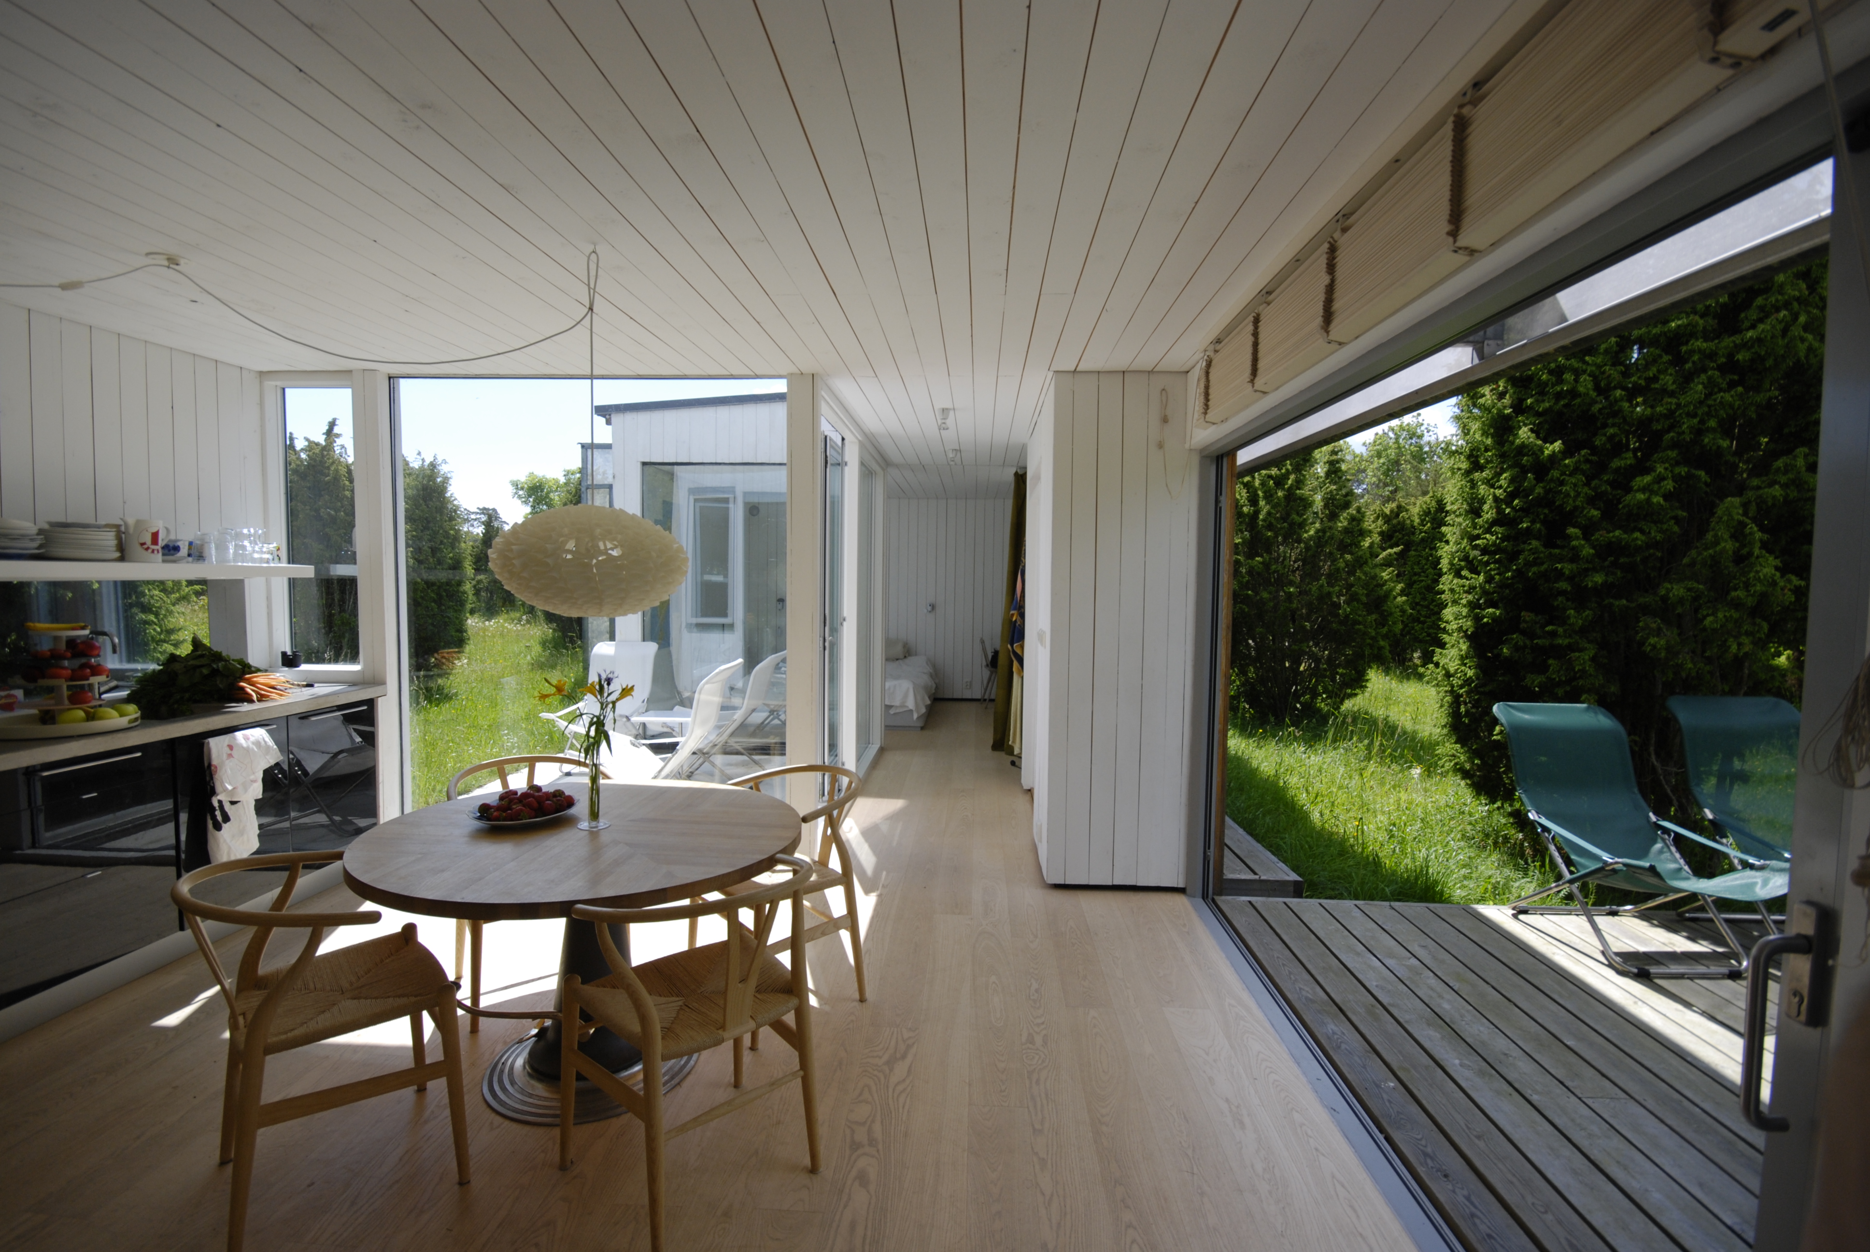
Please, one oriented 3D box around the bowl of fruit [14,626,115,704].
[{"bbox_3d":[-3.183,0.135,2.838,0.240,0.280,0.240,-2,5,-42],"label":"bowl of fruit"}]

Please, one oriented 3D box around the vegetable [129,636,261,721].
[{"bbox_3d":[-3.115,0.174,3.287,0.400,0.310,0.330,-2,5,-42],"label":"vegetable"}]

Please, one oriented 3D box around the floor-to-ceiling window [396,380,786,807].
[{"bbox_3d":[-1.667,-0.002,3.805,1.914,2.337,0.080,1,3,3],"label":"floor-to-ceiling window"}]

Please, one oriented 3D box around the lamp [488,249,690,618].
[{"bbox_3d":[-0.997,-0.556,2.272,0.592,1.070,0.592,1,3,3],"label":"lamp"}]

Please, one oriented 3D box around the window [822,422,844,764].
[{"bbox_3d":[-0.633,-0.038,4.617,0.080,2.233,0.850,1,3,3],"label":"window"}]

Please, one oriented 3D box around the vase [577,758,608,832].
[{"bbox_3d":[-1.014,0.493,2.311,0.095,0.204,0.095,1,3,3],"label":"vase"}]

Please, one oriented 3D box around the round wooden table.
[{"bbox_3d":[-1.011,0.945,2.347,1.200,0.709,1.200,1,3,0],"label":"round wooden table"}]

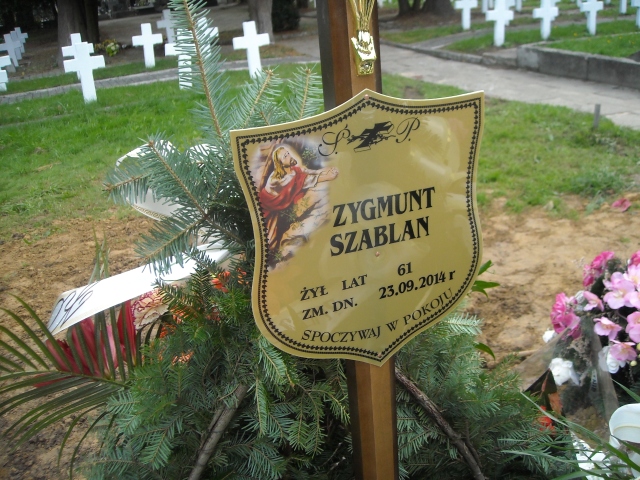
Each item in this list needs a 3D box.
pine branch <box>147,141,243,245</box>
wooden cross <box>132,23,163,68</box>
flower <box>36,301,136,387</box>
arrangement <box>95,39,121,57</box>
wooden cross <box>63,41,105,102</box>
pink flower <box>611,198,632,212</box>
[{"bbox_3d":[-0.161,-0.061,0.830,0.100,0.120,0.115,-6,22,0],"label":"pine branch"},{"bbox_3d":[-3.211,-3.609,12.076,0.536,0.800,0.100,-9,23,-13],"label":"wooden cross"},{"bbox_3d":[-0.332,0.147,0.920,0.125,0.105,0.100,-6,22,0],"label":"flower"},{"bbox_3d":[-4.729,-4.284,14.400,0.550,0.380,0.480,-6,22,0],"label":"arrangement"},{"bbox_3d":[-3.200,-2.282,8.848,0.536,0.800,0.100,-9,23,-13],"label":"wooden cross"},{"bbox_3d":[1.654,-0.189,3.550,0.110,0.055,0.100,-6,22,0],"label":"pink flower"}]

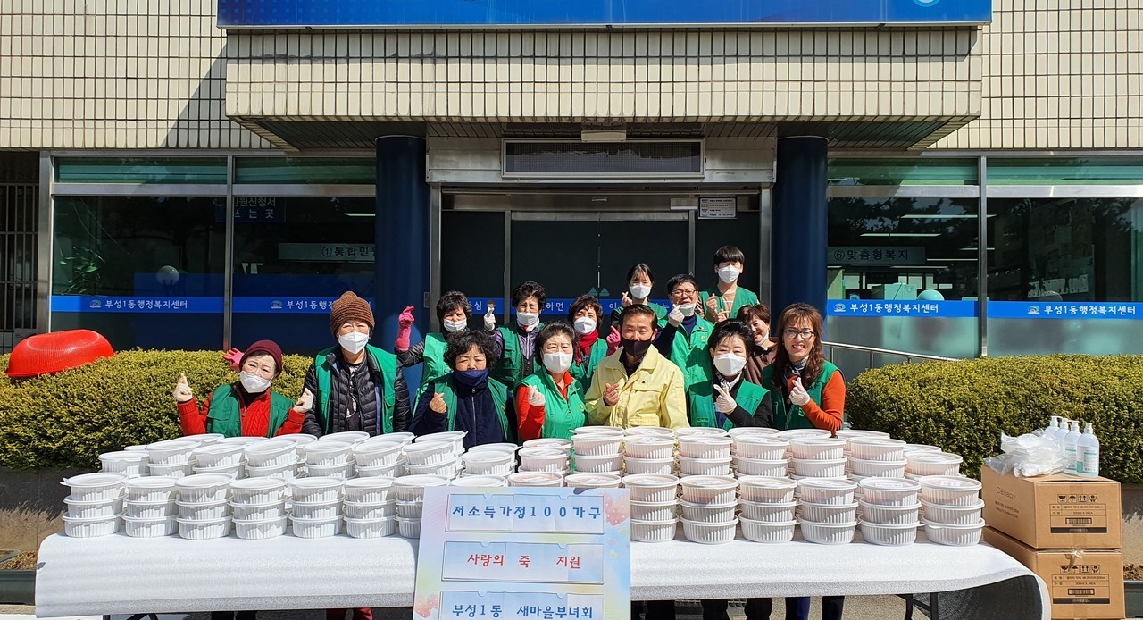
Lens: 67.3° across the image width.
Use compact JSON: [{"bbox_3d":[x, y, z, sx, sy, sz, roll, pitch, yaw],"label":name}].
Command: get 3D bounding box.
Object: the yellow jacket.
[{"bbox_3d":[0.303,0.510,4.020,0.520,0.700,0.340,0,-1,5],"label":"yellow jacket"}]

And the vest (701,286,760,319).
[{"bbox_3d":[1.034,0.126,5.600,0.410,0.620,0.260,0,-1,7],"label":"vest"}]

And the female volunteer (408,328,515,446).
[{"bbox_3d":[-0.506,0.849,4.040,0.500,1.500,0.380,1,-1,-6],"label":"female volunteer"}]

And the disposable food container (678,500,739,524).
[{"bbox_3d":[0.521,0.747,3.239,0.216,0.083,0.216,1,-2,-2],"label":"disposable food container"}]

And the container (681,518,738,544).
[{"bbox_3d":[0.520,0.819,3.236,0.216,0.083,0.216,1,-2,-2],"label":"container"}]

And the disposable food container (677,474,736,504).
[{"bbox_3d":[0.523,0.693,3.300,0.222,0.076,0.222,1,-1,2],"label":"disposable food container"}]

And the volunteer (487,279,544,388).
[{"bbox_3d":[-0.292,0.627,4.927,0.470,1.580,0.320,1,-2,-3],"label":"volunteer"}]

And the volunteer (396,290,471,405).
[{"bbox_3d":[-0.744,0.670,4.950,0.510,1.560,0.380,1,-1,-7],"label":"volunteer"}]

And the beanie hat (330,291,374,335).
[{"bbox_3d":[-1.046,0.006,4.080,0.208,0.200,0.230,1,-1,-5],"label":"beanie hat"}]

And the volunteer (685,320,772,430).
[{"bbox_3d":[0.740,0.825,4.010,0.450,1.570,0.380,0,-1,13],"label":"volunteer"}]

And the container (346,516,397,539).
[{"bbox_3d":[-0.761,0.810,3.276,0.216,0.083,0.216,1,-2,-2],"label":"container"}]

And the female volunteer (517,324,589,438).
[{"bbox_3d":[-0.084,0.816,3.920,0.480,1.530,0.320,1,-1,0],"label":"female volunteer"}]

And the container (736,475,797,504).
[{"bbox_3d":[0.753,0.695,3.300,0.222,0.076,0.222,1,-1,2],"label":"container"}]

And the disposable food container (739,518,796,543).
[{"bbox_3d":[0.730,0.807,3.195,0.200,0.072,0.200,1,-1,0],"label":"disposable food container"}]

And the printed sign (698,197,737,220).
[{"bbox_3d":[1.279,-0.893,7.500,0.330,0.200,0.020,1,-1,3],"label":"printed sign"}]

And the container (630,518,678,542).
[{"bbox_3d":[0.301,0.818,3.252,0.216,0.083,0.216,1,-2,-2],"label":"container"}]

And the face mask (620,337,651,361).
[{"bbox_3d":[0.298,0.179,3.950,0.145,0.110,0.090,1,-1,2],"label":"face mask"}]

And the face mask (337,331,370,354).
[{"bbox_3d":[-0.995,0.149,3.930,0.140,0.105,0.080,1,-1,0],"label":"face mask"}]

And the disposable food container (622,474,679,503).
[{"bbox_3d":[0.306,0.694,3.320,0.215,0.074,0.215,1,-1,3],"label":"disposable food container"}]

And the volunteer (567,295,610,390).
[{"bbox_3d":[0.094,0.697,4.838,0.480,1.570,0.320,1,-1,1],"label":"volunteer"}]

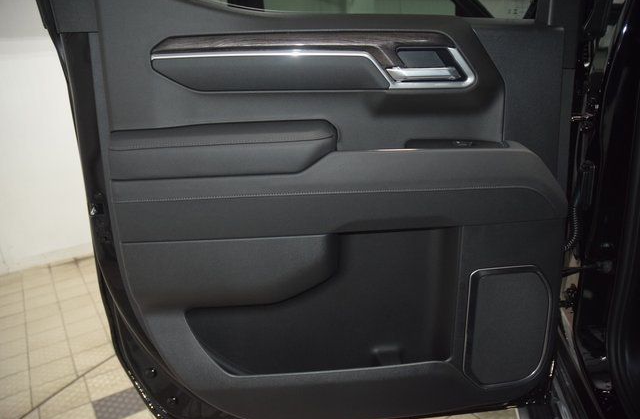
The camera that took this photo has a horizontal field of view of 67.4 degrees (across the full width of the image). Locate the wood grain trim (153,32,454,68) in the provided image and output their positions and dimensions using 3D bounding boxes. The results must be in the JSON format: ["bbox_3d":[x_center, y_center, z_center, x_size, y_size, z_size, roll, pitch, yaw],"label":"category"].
[{"bbox_3d":[-0.028,-0.303,0.910,0.565,0.066,0.042,-2,14,-4],"label":"wood grain trim"}]

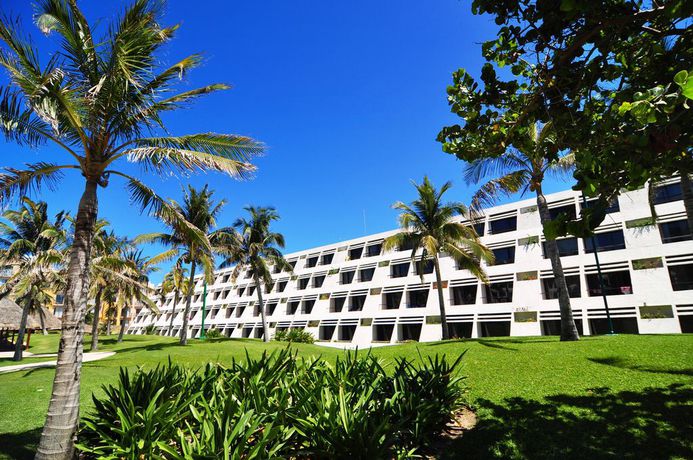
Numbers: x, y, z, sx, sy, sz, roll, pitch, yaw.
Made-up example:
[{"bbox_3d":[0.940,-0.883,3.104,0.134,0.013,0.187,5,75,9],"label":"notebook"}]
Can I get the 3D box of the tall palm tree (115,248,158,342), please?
[{"bbox_3d":[-16.804,4.977,27.037,4.300,7.260,4.300,0,-17,0],"label":"tall palm tree"}]

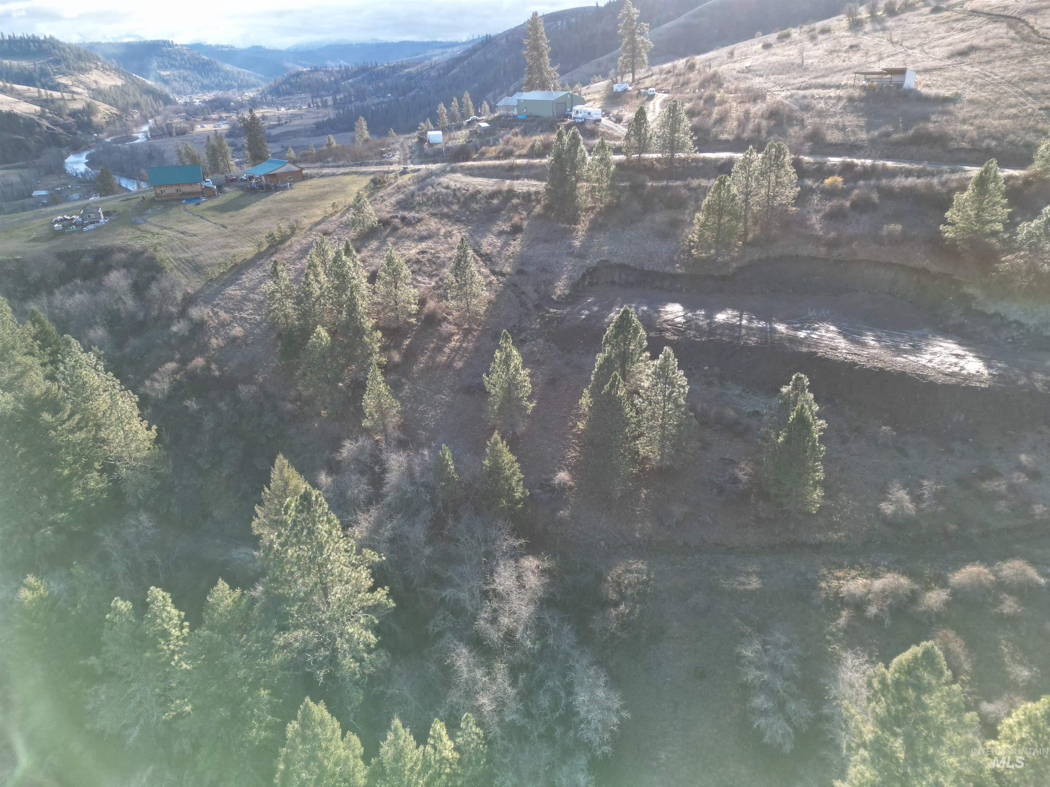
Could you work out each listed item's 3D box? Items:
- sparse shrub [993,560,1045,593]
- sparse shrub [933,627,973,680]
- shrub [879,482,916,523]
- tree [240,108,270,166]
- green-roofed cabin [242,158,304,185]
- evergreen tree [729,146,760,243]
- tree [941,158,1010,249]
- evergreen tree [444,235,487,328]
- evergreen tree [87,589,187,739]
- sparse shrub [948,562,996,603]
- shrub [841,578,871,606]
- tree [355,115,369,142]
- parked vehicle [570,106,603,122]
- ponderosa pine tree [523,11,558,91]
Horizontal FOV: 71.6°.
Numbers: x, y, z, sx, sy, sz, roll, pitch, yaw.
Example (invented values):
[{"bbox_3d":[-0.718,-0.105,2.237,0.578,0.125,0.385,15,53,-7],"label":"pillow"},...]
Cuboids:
[{"bbox_3d":[48.880,18.090,72.000,5.190,3.120,4.150,0,24,0],"label":"sparse shrub"},{"bbox_3d":[25.719,15.541,43.742,2.500,3.000,2.500,-2,24,0],"label":"sparse shrub"},{"bbox_3d":[27.713,8.034,54.121,2.600,2.700,2.600,-2,24,0],"label":"shrub"},{"bbox_3d":[-80.303,-73.943,212.109,8.445,16.989,8.445,-10,25,-17],"label":"tree"},{"bbox_3d":[-62.908,-56.120,184.000,9.600,5.200,12.000,17,29,33],"label":"green-roofed cabin"},{"bbox_3d":[36.117,-31.771,117.053,4.722,15.454,4.722,5,25,16],"label":"evergreen tree"},{"bbox_3d":[68.160,-28.570,110.190,9.500,13.650,9.500,0,24,0],"label":"tree"},{"bbox_3d":[-8.636,-16.095,106.203,6.387,13.864,6.387,-4,24,-4],"label":"evergreen tree"},{"bbox_3d":[-26.015,17.568,48.000,5.710,11.670,5.710,0,24,0],"label":"evergreen tree"},{"bbox_3d":[37.880,15.606,61.500,3.340,2.290,3.340,0,24,0],"label":"sparse shrub"},{"bbox_3d":[22.667,13.583,49.937,2.000,1.700,2.000,-2,24,0],"label":"shrub"},{"bbox_3d":[-55.003,-88.773,245.000,4.810,9.240,4.810,0,24,0],"label":"tree"},{"bbox_3d":[15.363,-69.357,180.432,8.500,3.300,2.500,14,28,32],"label":"parked vehicle"},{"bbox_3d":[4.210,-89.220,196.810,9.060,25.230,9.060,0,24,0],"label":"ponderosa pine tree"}]

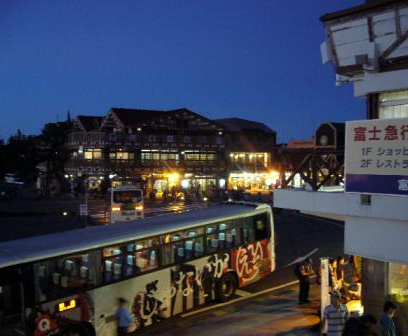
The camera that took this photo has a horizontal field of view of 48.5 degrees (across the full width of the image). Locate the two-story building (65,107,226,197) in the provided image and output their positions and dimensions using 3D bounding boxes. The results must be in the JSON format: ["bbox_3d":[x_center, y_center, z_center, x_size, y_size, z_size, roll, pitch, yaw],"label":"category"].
[{"bbox_3d":[-8.600,-2.100,63.500,19.800,11.700,13.000,0,0,-22],"label":"two-story building"}]

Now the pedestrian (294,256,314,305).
[{"bbox_3d":[3.640,4.070,16.400,0.580,1.700,0.520,0,0,23],"label":"pedestrian"}]

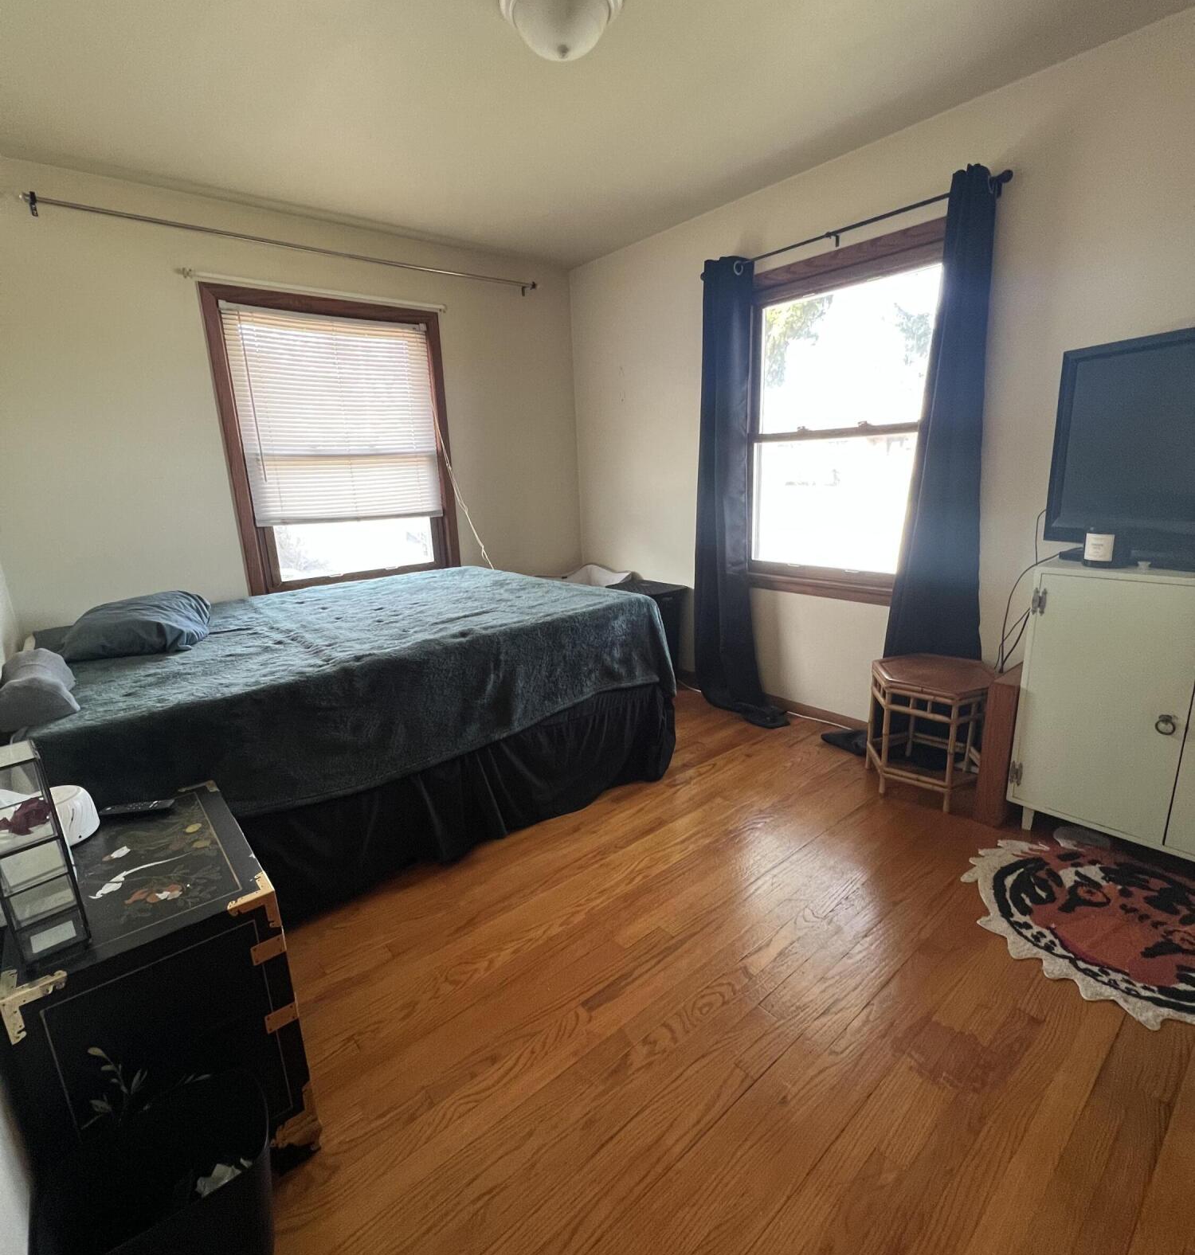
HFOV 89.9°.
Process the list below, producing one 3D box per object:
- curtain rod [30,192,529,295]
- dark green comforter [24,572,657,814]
[{"bbox_3d":[-1.229,-1.767,2.857,2.260,0.070,0.090,-14,19,-38],"label":"curtain rod"},{"bbox_3d":[-0.984,0.112,2.451,2.000,0.360,1.595,-14,19,-38],"label":"dark green comforter"}]

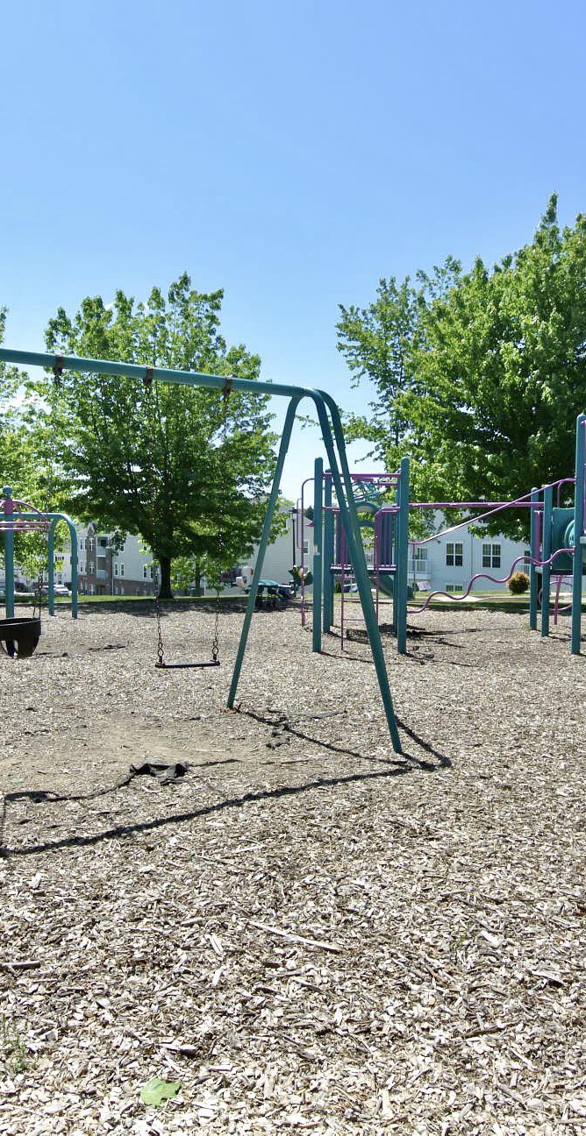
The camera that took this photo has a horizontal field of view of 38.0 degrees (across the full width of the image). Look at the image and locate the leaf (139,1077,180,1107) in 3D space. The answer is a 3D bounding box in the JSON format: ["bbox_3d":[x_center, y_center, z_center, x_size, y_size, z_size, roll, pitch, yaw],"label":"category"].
[{"bbox_3d":[-0.318,1.235,2.020,0.097,0.020,0.085,0,2,0],"label":"leaf"}]

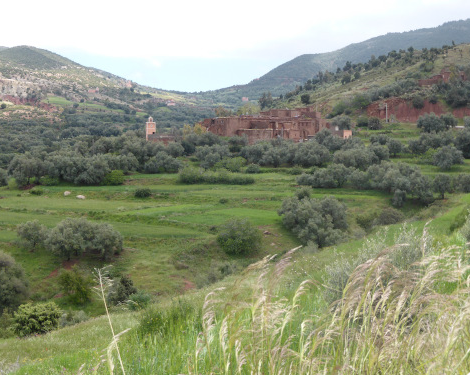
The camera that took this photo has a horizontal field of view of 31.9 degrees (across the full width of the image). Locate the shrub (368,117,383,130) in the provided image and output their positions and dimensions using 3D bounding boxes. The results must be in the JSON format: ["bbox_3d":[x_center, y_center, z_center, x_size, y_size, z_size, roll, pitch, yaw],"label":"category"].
[{"bbox_3d":[46.930,-21.377,275.000,5.340,4.680,5.080,0,4,0],"label":"shrub"}]

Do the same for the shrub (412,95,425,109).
[{"bbox_3d":[78.009,-36.560,350.000,5.900,5.700,5.500,1,6,12],"label":"shrub"}]

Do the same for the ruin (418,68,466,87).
[{"bbox_3d":[96.566,-51.439,385.000,22.000,8.000,12.000,1,6,14],"label":"ruin"}]

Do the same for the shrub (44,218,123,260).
[{"bbox_3d":[-18.402,6.316,100.000,9.600,4.900,6.500,-1,6,-10],"label":"shrub"}]

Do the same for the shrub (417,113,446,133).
[{"bbox_3d":[63.249,-20.761,265.000,9.010,6.760,7.660,0,4,0],"label":"shrub"}]

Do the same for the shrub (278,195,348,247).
[{"bbox_3d":[8.284,3.420,88.000,7.480,5.990,6.730,0,4,0],"label":"shrub"}]

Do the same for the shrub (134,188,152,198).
[{"bbox_3d":[-15.954,1.035,142.000,3.100,1.720,2.790,0,4,0],"label":"shrub"}]

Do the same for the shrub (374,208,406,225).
[{"bbox_3d":[20.267,3.673,108.000,4.200,2.360,3.570,0,4,0],"label":"shrub"}]

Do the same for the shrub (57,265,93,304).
[{"bbox_3d":[-15.596,9.523,80.000,3.300,3.600,3.200,-1,6,-11],"label":"shrub"}]

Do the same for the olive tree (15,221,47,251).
[{"bbox_3d":[-25.706,6.063,104.000,3.900,3.700,3.800,-1,6,-14],"label":"olive tree"}]

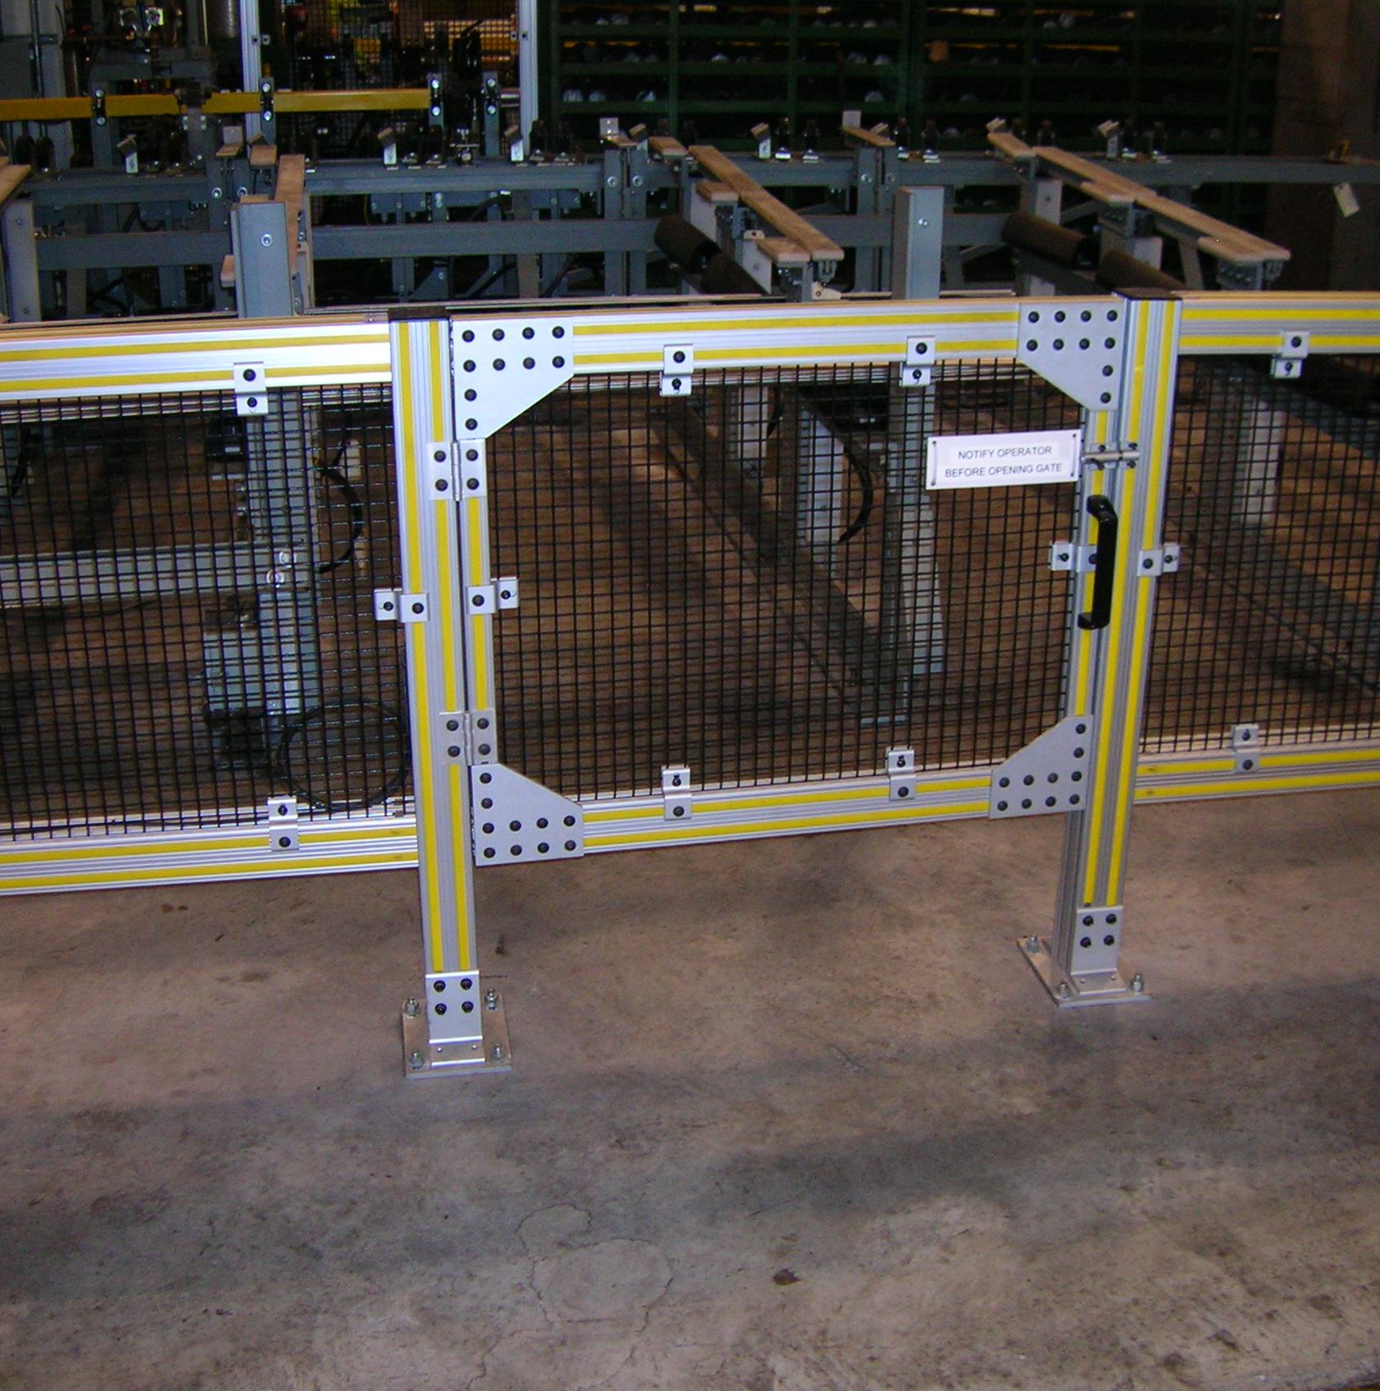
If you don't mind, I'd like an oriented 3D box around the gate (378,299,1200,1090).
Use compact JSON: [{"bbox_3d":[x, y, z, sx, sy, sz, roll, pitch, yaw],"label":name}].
[{"bbox_3d":[0.141,-0.027,2.588,1.140,1.058,0.197,-4,21,-12],"label":"gate"}]

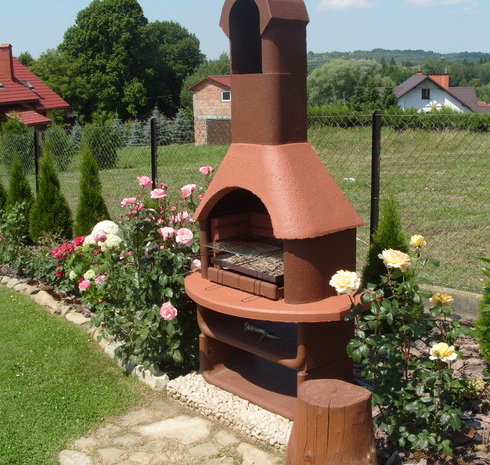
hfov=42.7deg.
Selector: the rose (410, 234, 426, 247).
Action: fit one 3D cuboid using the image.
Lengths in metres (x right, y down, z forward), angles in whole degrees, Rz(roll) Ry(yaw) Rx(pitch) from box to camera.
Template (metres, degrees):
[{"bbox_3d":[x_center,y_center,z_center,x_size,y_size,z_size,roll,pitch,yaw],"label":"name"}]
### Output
[{"bbox_3d":[0.770,0.037,2.800,0.071,0.050,0.071,0,9,0],"label":"rose"}]

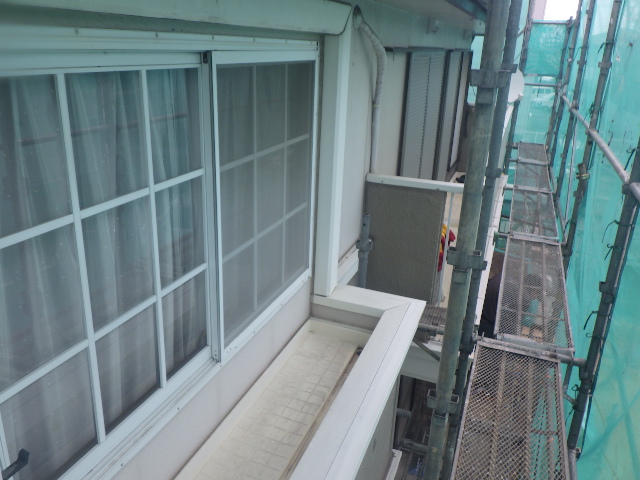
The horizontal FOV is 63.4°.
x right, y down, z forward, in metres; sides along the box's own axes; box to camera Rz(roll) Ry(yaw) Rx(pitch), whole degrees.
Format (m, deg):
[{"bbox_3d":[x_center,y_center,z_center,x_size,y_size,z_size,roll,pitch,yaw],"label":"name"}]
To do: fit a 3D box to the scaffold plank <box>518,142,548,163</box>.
[{"bbox_3d":[3.440,-1.398,8.386,0.430,0.050,1.740,10,22,19],"label":"scaffold plank"}]

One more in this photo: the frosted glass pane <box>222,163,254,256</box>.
[{"bbox_3d":[-0.294,-0.116,1.872,0.012,0.315,0.250,10,22,19],"label":"frosted glass pane"}]

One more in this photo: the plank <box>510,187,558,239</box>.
[{"bbox_3d":[2.116,-0.271,5.149,0.402,0.045,1.780,10,22,19],"label":"plank"}]

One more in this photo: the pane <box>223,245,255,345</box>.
[{"bbox_3d":[-0.308,0.189,1.987,0.012,0.310,0.250,10,22,19],"label":"pane"}]

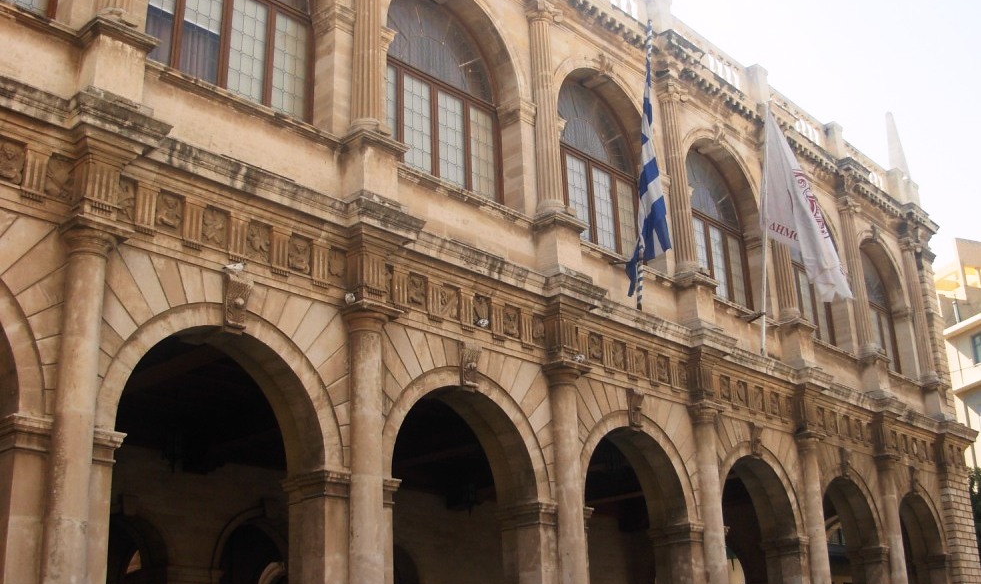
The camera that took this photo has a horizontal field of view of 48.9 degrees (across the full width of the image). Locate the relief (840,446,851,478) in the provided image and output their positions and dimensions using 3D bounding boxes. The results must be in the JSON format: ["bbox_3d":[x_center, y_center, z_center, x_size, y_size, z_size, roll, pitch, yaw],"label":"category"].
[{"bbox_3d":[7.481,3.593,22.356,0.206,0.656,0.315,-21,-28,40],"label":"relief"}]

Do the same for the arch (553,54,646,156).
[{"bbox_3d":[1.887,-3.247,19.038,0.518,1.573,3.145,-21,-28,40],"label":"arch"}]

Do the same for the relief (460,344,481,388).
[{"bbox_3d":[-0.263,0.928,13.830,0.248,0.586,0.319,-21,-28,40],"label":"relief"}]

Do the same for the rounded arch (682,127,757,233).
[{"bbox_3d":[4.252,-2.208,20.651,0.532,1.704,2.982,-21,-28,40],"label":"rounded arch"}]

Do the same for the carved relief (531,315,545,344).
[{"bbox_3d":[0.729,0.545,16.036,0.105,0.435,0.300,-21,-28,40],"label":"carved relief"}]

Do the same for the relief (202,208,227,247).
[{"bbox_3d":[-3.345,-0.782,13.067,0.090,0.452,0.360,-21,-28,40],"label":"relief"}]

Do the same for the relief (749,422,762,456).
[{"bbox_3d":[4.800,2.664,19.472,0.259,0.659,0.289,-21,-28,40],"label":"relief"}]

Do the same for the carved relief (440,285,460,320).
[{"bbox_3d":[-0.528,0.154,13.897,0.078,0.486,0.344,-21,-28,40],"label":"carved relief"}]

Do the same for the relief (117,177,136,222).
[{"bbox_3d":[-3.935,-1.031,11.461,0.105,0.435,0.300,-21,-28,40],"label":"relief"}]

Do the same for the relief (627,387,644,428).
[{"bbox_3d":[2.199,1.752,16.265,0.248,0.586,0.319,-21,-28,40],"label":"relief"}]

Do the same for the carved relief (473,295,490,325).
[{"bbox_3d":[-0.136,0.264,16.263,0.090,0.452,0.360,-21,-28,40],"label":"carved relief"}]

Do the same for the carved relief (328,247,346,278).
[{"bbox_3d":[-1.889,-0.339,13.477,0.105,0.435,0.300,-21,-28,40],"label":"carved relief"}]

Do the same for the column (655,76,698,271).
[{"bbox_3d":[3.538,-2.198,20.163,0.525,3.975,0.563,-2,-21,-1],"label":"column"}]

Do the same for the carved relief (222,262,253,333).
[{"bbox_3d":[-2.812,0.103,11.932,0.259,0.659,0.289,-21,-28,40],"label":"carved relief"}]

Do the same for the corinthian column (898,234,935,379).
[{"bbox_3d":[11.793,0.505,29.802,0.500,4.280,0.620,-21,-28,40],"label":"corinthian column"}]

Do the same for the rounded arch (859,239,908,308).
[{"bbox_3d":[9.643,-0.708,27.149,0.600,1.688,3.300,-21,-28,40],"label":"rounded arch"}]

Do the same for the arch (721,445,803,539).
[{"bbox_3d":[4.555,3.537,19.427,0.629,1.591,3.182,-21,-28,40],"label":"arch"}]

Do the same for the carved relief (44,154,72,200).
[{"bbox_3d":[-4.293,-1.132,10.820,0.081,0.455,0.303,-21,-28,40],"label":"carved relief"}]

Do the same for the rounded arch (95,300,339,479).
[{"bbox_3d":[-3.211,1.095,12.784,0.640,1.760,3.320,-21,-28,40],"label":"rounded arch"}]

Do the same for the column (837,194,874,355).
[{"bbox_3d":[8.690,-0.443,25.280,0.525,3.975,0.563,-21,-28,40],"label":"column"}]

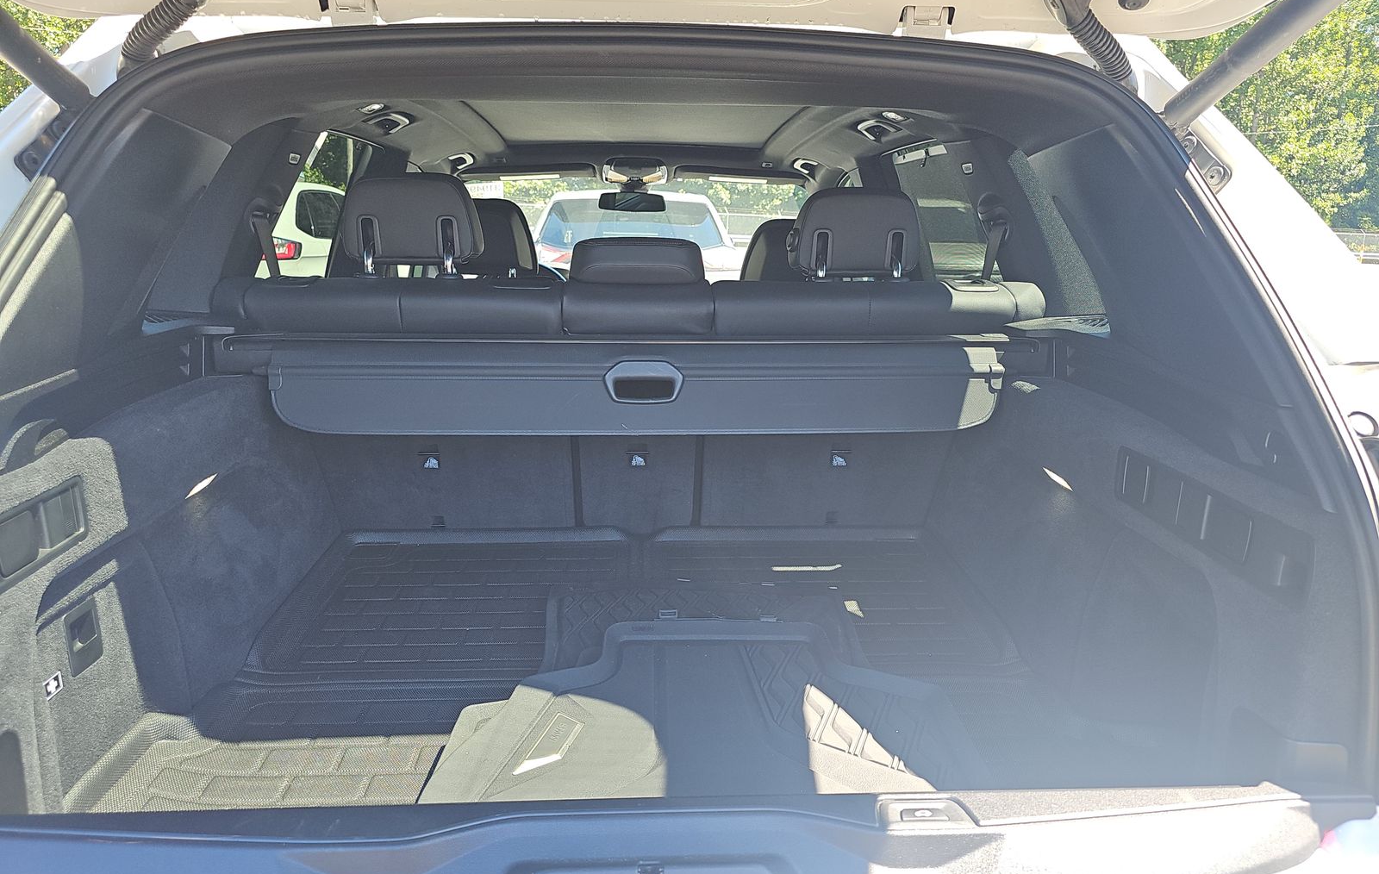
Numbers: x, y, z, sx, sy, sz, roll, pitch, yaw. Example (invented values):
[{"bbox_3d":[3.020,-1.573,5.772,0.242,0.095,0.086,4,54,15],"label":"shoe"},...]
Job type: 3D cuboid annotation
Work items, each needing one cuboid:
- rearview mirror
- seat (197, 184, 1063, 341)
[{"bbox_3d":[-0.195,-0.801,3.130,0.235,0.064,0.040,5,18,12],"label":"rearview mirror"},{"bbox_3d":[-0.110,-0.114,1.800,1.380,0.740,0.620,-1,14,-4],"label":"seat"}]

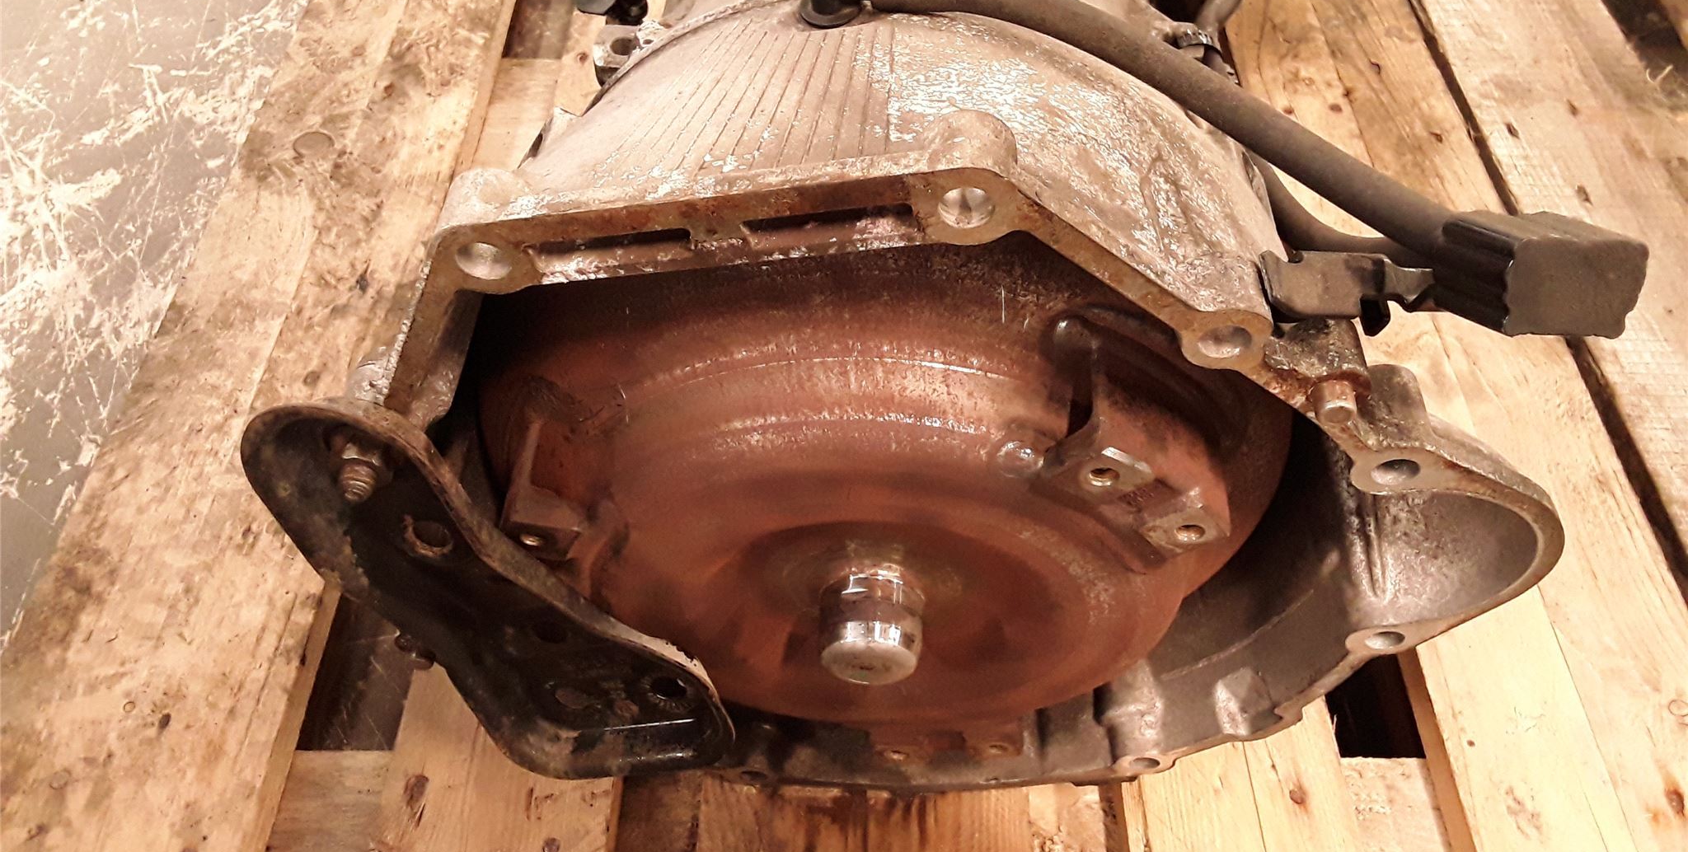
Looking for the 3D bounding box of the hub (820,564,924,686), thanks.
[{"bbox_3d":[0.009,0.064,0.445,0.034,0.034,0.029,2,55,2],"label":"hub"}]

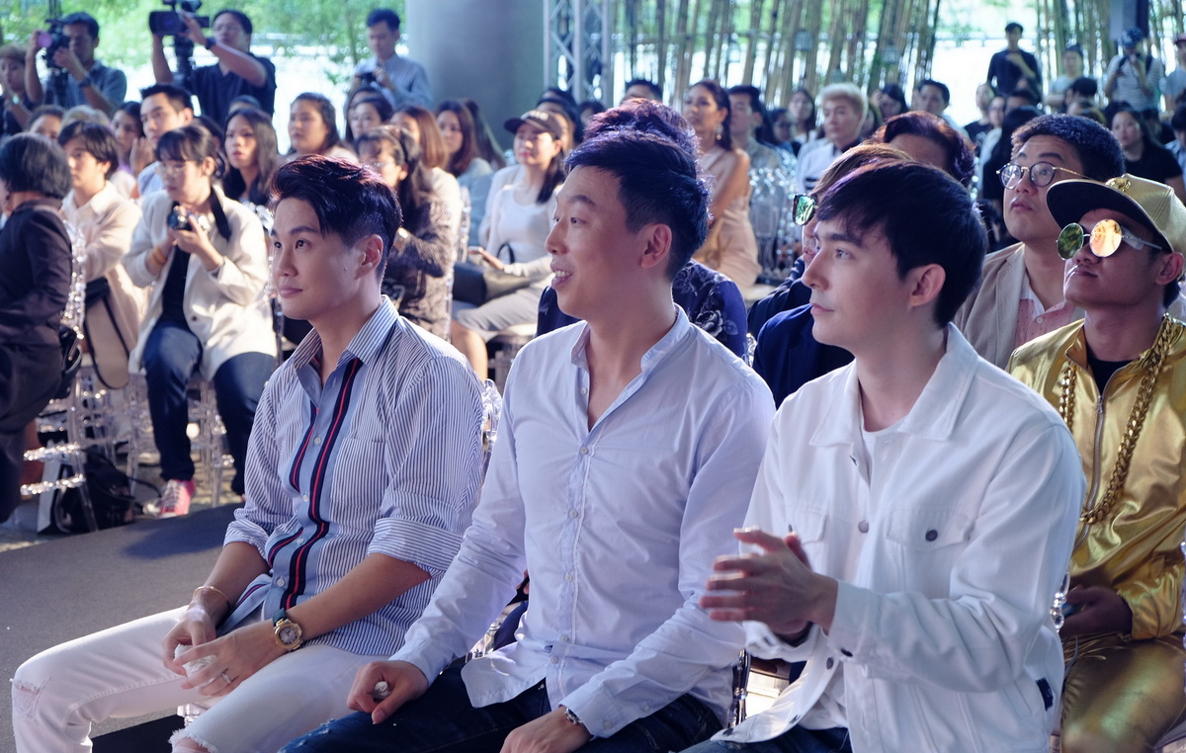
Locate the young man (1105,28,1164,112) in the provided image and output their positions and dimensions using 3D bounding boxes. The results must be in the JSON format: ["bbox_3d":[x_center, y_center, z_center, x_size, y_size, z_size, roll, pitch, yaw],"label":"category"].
[{"bbox_3d":[4.611,-2.119,17.129,0.500,1.692,0.400,3,9,20],"label":"young man"}]

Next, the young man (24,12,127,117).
[{"bbox_3d":[-2.884,-1.208,11.327,0.500,1.664,0.480,7,11,36],"label":"young man"}]

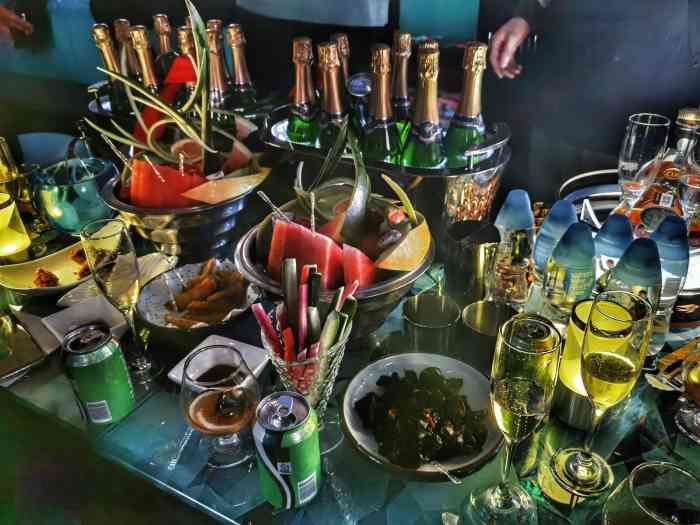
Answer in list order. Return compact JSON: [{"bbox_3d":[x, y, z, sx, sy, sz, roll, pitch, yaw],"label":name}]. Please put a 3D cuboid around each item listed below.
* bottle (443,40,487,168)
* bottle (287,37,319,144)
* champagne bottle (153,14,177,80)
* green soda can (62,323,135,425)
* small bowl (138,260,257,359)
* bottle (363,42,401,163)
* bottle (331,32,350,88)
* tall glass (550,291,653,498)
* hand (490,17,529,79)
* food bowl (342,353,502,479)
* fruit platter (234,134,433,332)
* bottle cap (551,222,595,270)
[{"bbox_3d":[0.217,-0.236,1.006,0.088,0.316,0.088,-1,29,-1],"label":"bottle"},{"bbox_3d":[-0.090,-0.299,1.144,0.088,0.315,0.088,-1,30,0],"label":"bottle"},{"bbox_3d":[-0.457,-0.460,1.396,0.088,0.316,0.088,0,29,-1],"label":"champagne bottle"},{"bbox_3d":[-0.315,0.142,0.684,0.066,0.116,0.066,0,30,0],"label":"green soda can"},{"bbox_3d":[-0.233,0.077,0.873,0.194,0.073,0.194,-2,29,0],"label":"small bowl"},{"bbox_3d":[0.065,-0.259,1.079,0.088,0.315,0.088,-3,30,0],"label":"bottle"},{"bbox_3d":[-0.003,-0.337,1.214,0.088,0.315,0.088,-6,30,0],"label":"bottle"},{"bbox_3d":[0.261,0.142,0.566,0.064,0.222,0.064,-2,29,0],"label":"tall glass"},{"bbox_3d":[0.389,-0.524,1.330,0.090,0.145,0.090,-4,33,-30],"label":"hand"},{"bbox_3d":[0.088,0.191,0.656,0.190,0.053,0.190,0,30,0],"label":"food bowl"},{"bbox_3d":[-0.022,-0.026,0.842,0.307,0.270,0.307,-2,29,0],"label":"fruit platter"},{"bbox_3d":[0.305,-0.026,0.745,0.060,0.058,0.060,-2,29,1],"label":"bottle cap"}]

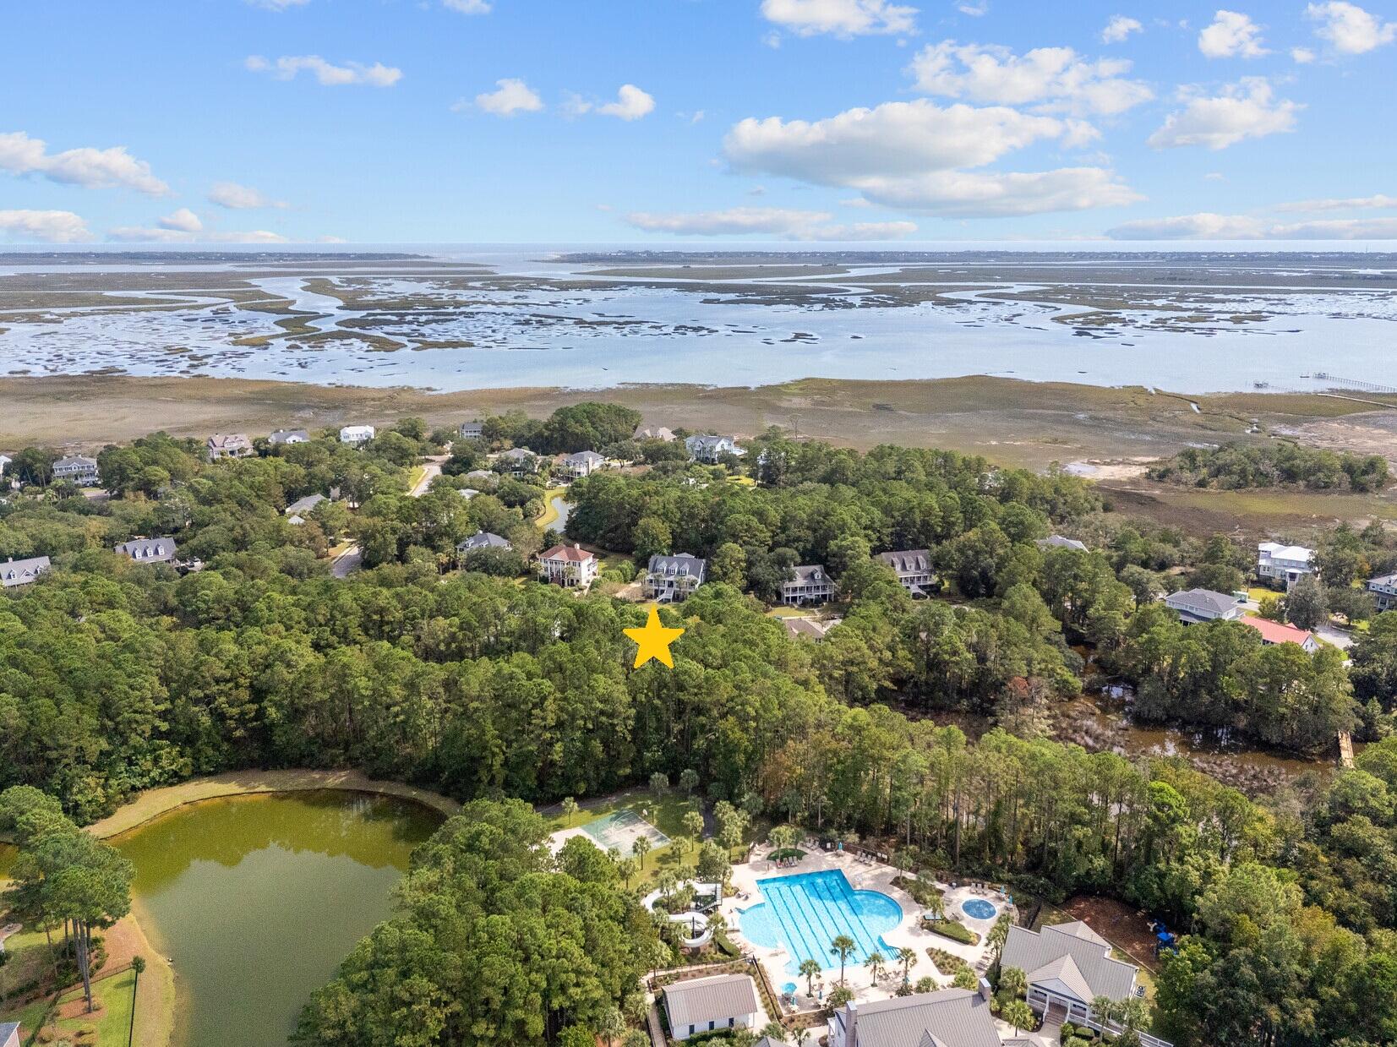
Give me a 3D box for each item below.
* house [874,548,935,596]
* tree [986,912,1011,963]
[{"bbox_3d":[64.700,15.030,304.420,15.800,11.300,13.000,-4,17,-12],"label":"house"},{"bbox_3d":[44.650,63.390,143.910,3.550,9.140,3.550,0,16,0],"label":"tree"}]

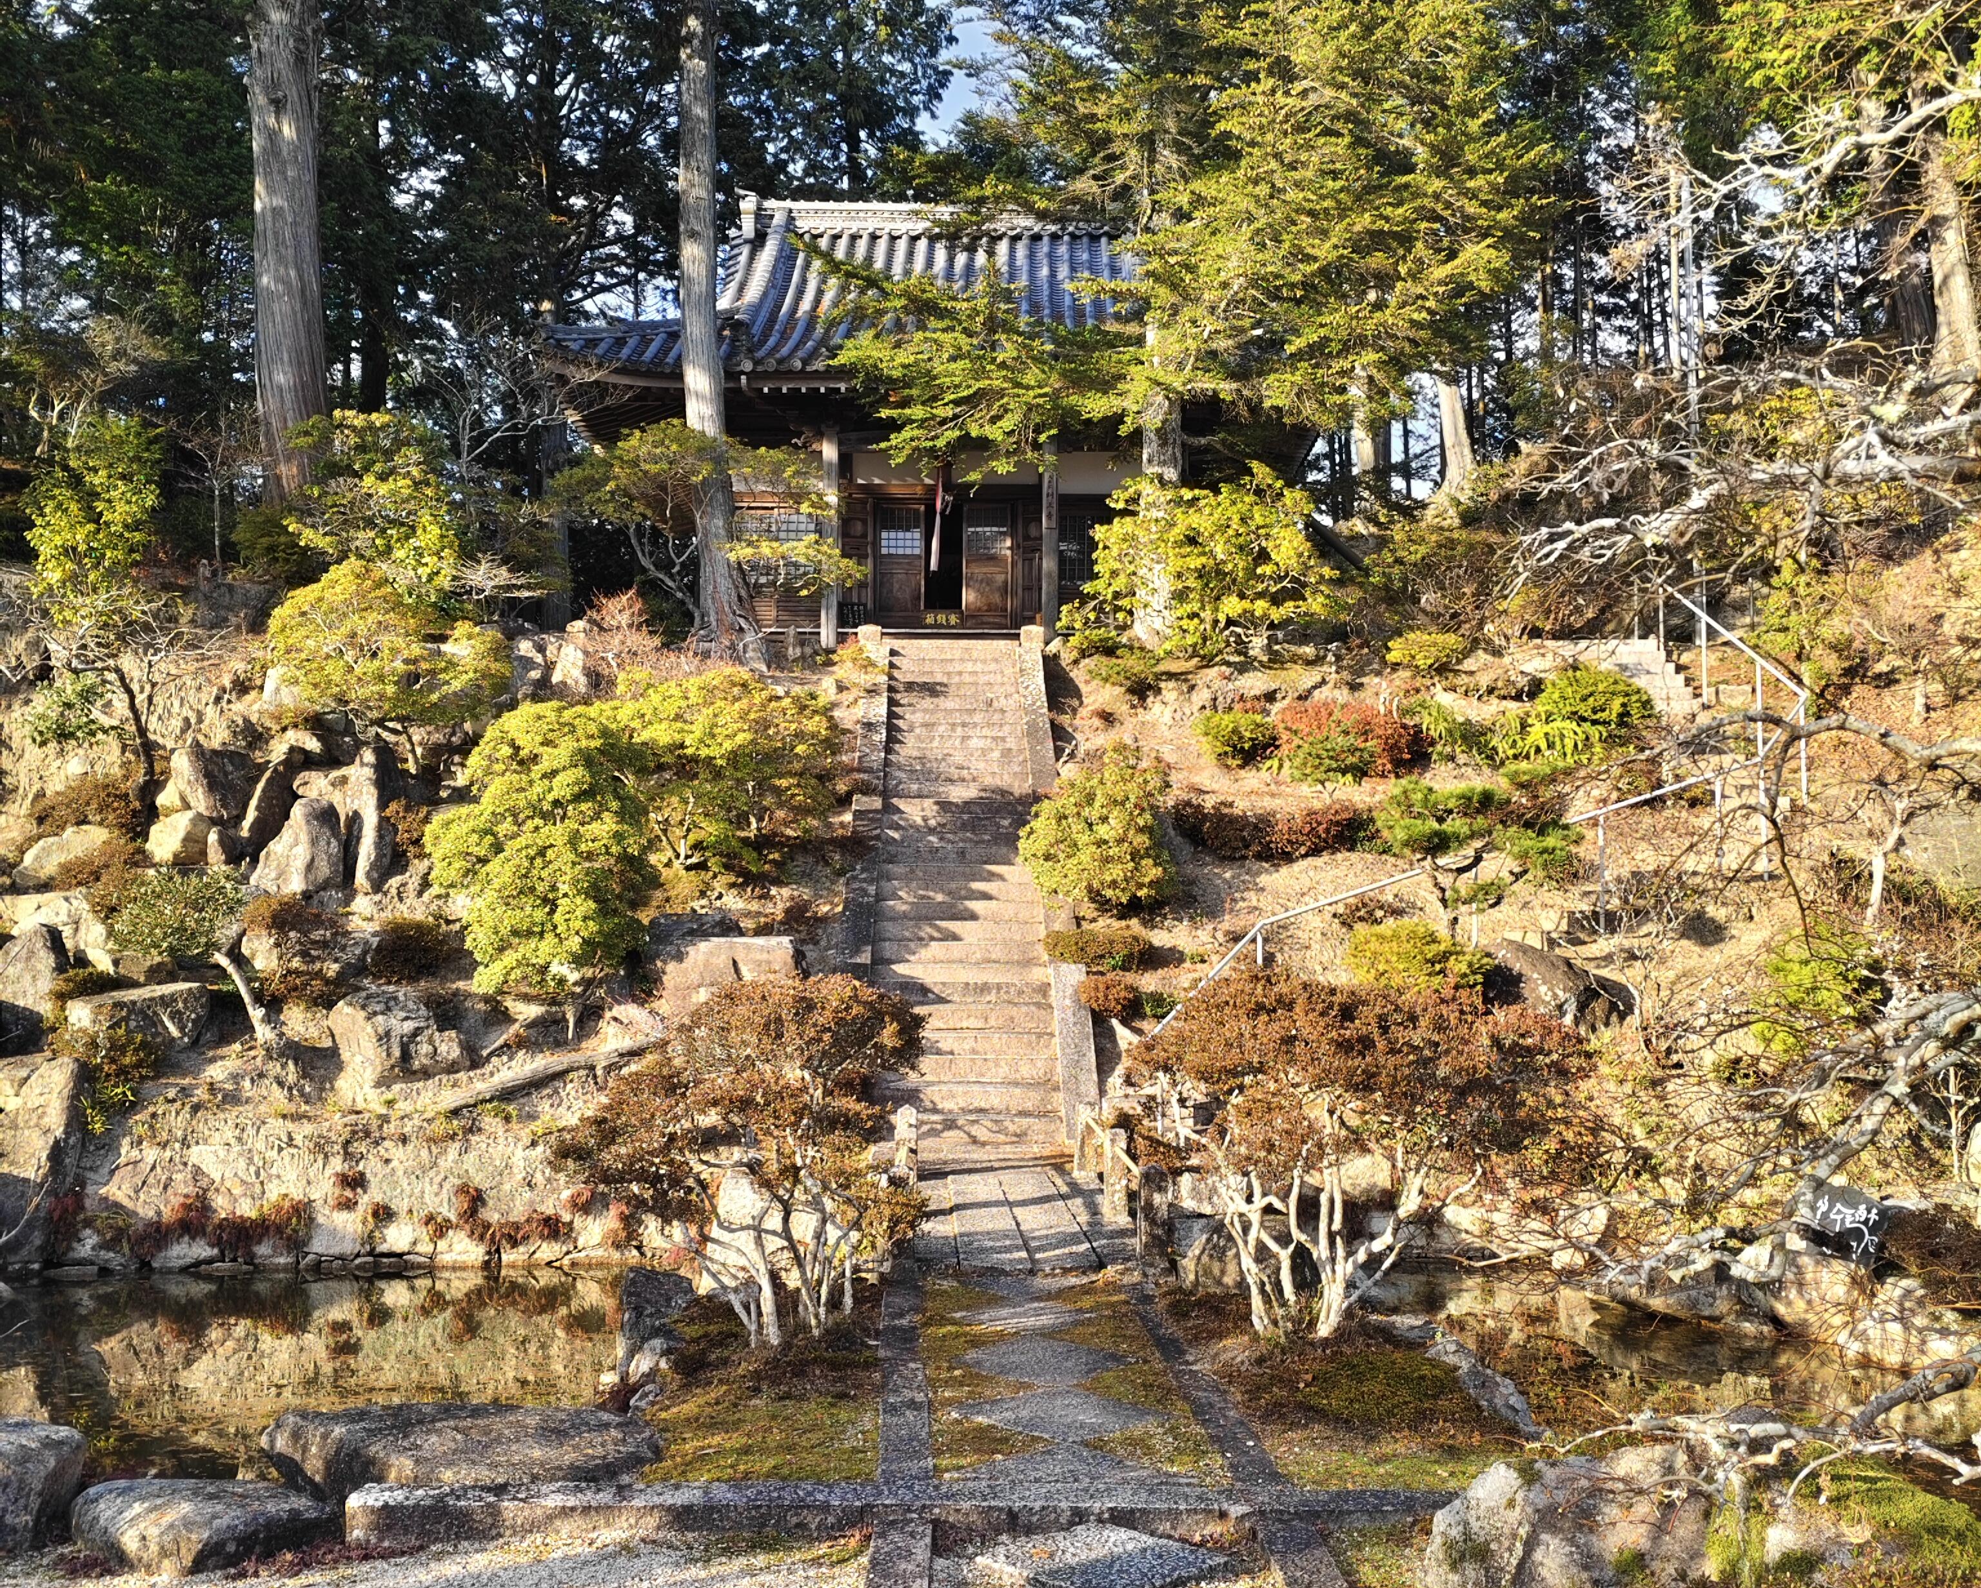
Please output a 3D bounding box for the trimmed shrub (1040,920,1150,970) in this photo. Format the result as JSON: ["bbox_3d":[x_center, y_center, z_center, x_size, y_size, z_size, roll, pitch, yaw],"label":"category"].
[{"bbox_3d":[0.788,1.147,15.000,0.830,0.370,0.750,0,-5,0],"label":"trimmed shrub"}]

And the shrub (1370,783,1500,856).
[{"bbox_3d":[3.295,0.192,14.700,0.959,0.566,0.800,0,-4,-3],"label":"shrub"}]

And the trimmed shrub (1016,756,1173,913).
[{"bbox_3d":[0.972,0.346,18.500,1.402,1.459,1.400,0,-1,0],"label":"trimmed shrub"}]

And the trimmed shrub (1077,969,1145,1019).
[{"bbox_3d":[0.817,1.366,13.500,0.440,0.337,0.450,0,-4,-3],"label":"trimmed shrub"}]

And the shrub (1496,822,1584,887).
[{"bbox_3d":[4.178,0.455,15.100,0.660,0.480,0.600,0,-5,0],"label":"shrub"}]

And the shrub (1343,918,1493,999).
[{"bbox_3d":[3.165,1.239,14.700,1.100,0.620,0.950,0,-5,0],"label":"shrub"}]

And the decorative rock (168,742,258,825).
[{"bbox_3d":[-6.264,-0.084,16.000,0.640,0.666,0.650,0,-4,-3],"label":"decorative rock"}]

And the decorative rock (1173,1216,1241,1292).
[{"bbox_3d":[0.972,2.064,8.900,0.310,0.340,0.330,0,-5,0],"label":"decorative rock"}]

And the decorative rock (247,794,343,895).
[{"bbox_3d":[-5.941,0.451,17.000,0.825,0.878,0.600,0,-1,0],"label":"decorative rock"}]

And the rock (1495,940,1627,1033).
[{"bbox_3d":[4.677,1.605,16.500,1.222,0.781,0.900,0,-1,0],"label":"rock"}]

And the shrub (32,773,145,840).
[{"bbox_3d":[-7.120,0.106,15.700,0.840,0.539,0.800,0,-4,-3],"label":"shrub"}]

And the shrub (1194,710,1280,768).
[{"bbox_3d":[2.635,-0.584,21.200,0.919,0.612,0.850,0,-1,0],"label":"shrub"}]

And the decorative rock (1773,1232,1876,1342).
[{"bbox_3d":[4.318,2.561,10.300,0.520,0.540,0.500,0,-5,0],"label":"decorative rock"}]

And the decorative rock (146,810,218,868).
[{"bbox_3d":[-7.104,0.398,17.400,0.611,0.522,0.550,0,-1,0],"label":"decorative rock"}]

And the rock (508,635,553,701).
[{"bbox_3d":[-5.103,-1.396,22.000,0.478,0.752,0.500,0,-1,0],"label":"rock"}]

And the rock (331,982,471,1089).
[{"bbox_3d":[-3.841,1.565,12.900,0.850,0.660,0.750,0,-4,-3],"label":"rock"}]

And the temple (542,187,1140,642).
[{"bbox_3d":[-0.670,-4.367,23.396,8.200,6.200,8.200,0,-4,-3],"label":"temple"}]

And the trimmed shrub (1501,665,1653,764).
[{"bbox_3d":[5.151,-0.684,17.500,1.280,0.874,1.150,0,-4,-3],"label":"trimmed shrub"}]

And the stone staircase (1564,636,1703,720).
[{"bbox_3d":[6.260,-1.117,19.700,1.150,0.950,1.400,0,-5,0],"label":"stone staircase"}]

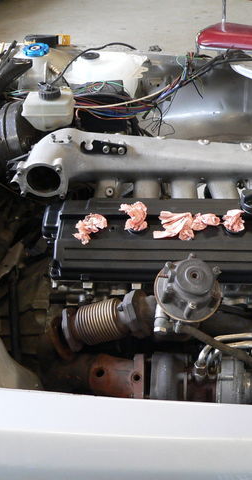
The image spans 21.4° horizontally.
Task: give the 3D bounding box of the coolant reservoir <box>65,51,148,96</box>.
[{"bbox_3d":[-0.050,-0.400,1.805,0.200,0.150,0.155,9,38,19],"label":"coolant reservoir"}]

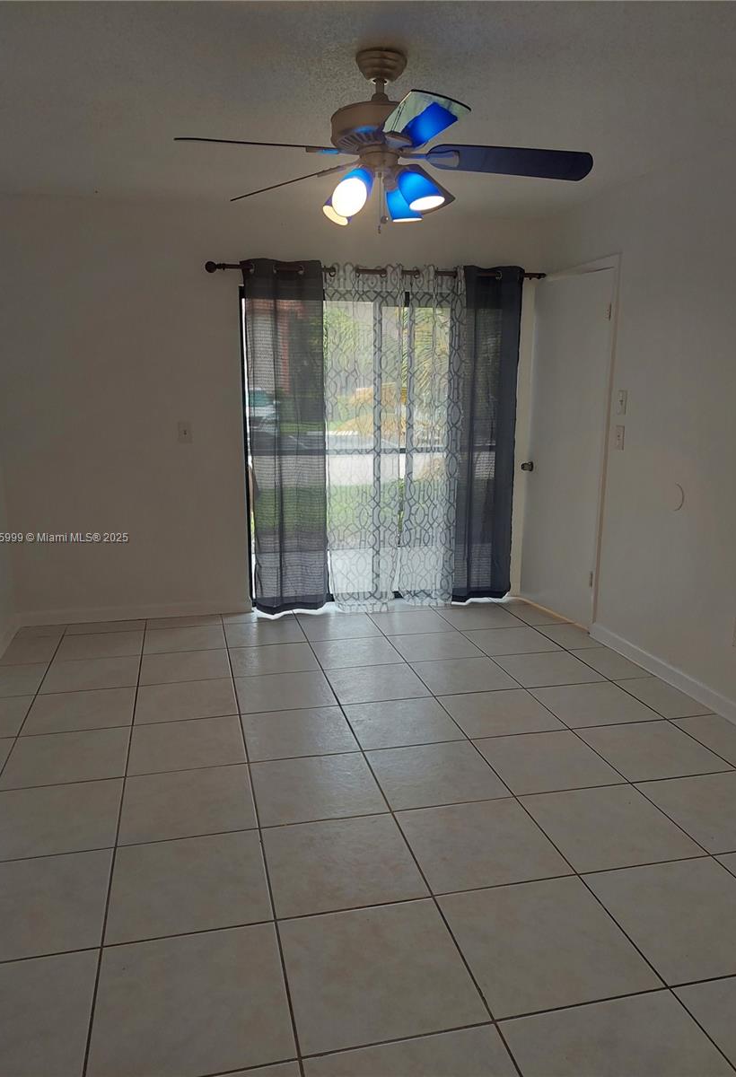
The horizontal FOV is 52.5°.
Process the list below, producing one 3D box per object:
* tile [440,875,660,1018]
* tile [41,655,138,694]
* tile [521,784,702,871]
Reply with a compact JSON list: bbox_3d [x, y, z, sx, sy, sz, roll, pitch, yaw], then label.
[{"bbox_3d":[0.457,1.054,1.960,0.446,0.010,0.441,-2,12,-13],"label":"tile"},{"bbox_3d":[-1.421,0.703,3.855,0.455,0.012,0.455,-2,11,-13],"label":"tile"},{"bbox_3d":[0.804,0.964,2.512,0.450,0.010,0.443,-2,12,-13],"label":"tile"}]

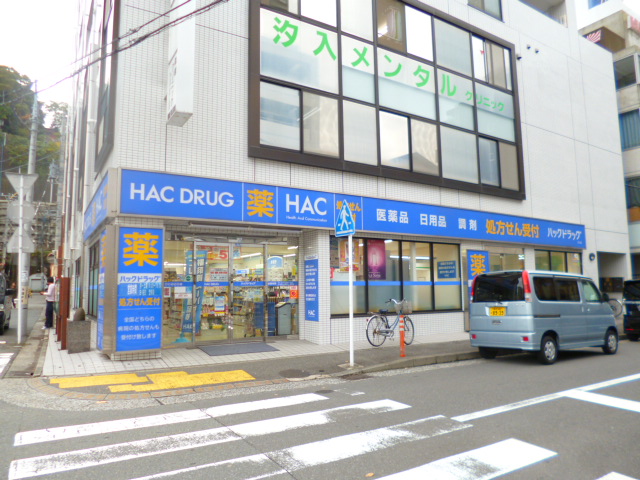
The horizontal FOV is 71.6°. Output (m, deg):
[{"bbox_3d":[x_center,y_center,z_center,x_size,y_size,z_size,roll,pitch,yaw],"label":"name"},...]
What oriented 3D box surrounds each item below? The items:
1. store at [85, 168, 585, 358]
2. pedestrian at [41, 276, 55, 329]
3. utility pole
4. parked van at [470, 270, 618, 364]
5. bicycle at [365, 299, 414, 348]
[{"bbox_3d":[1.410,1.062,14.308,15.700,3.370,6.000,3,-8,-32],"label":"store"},{"bbox_3d":[-8.621,1.989,14.091,0.420,1.636,0.450,3,-8,-32],"label":"pedestrian"},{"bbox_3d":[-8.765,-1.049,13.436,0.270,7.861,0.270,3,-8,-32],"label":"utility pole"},{"bbox_3d":[4.940,1.610,9.640,3.395,1.760,1.475,3,-8,-33],"label":"parked van"},{"bbox_3d":[1.605,1.867,10.059,1.700,1.050,0.520,5,-9,-42],"label":"bicycle"}]

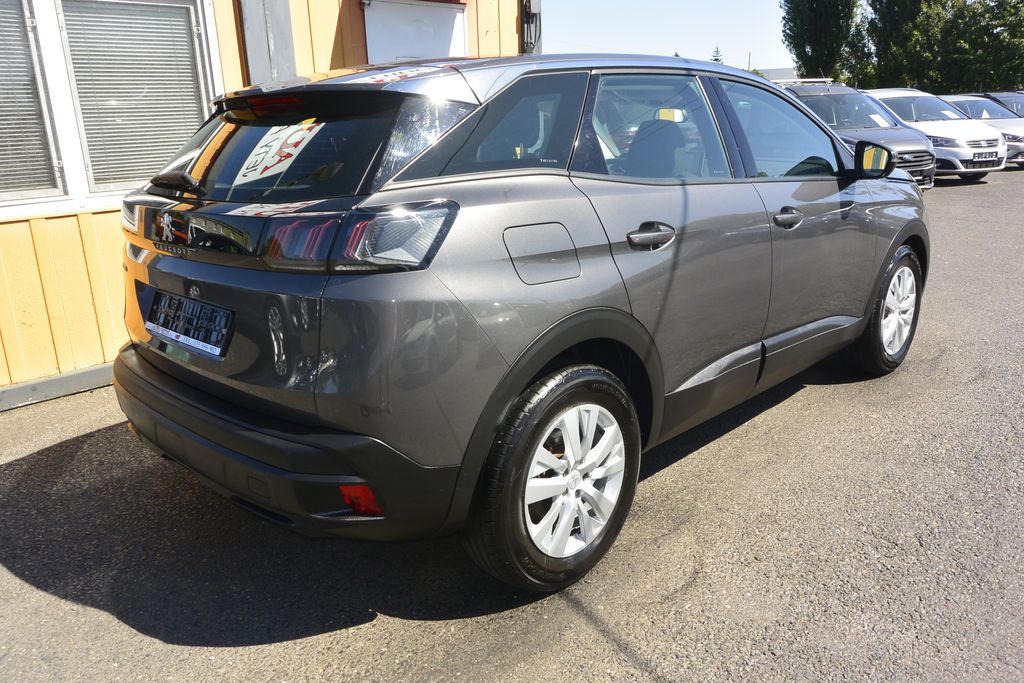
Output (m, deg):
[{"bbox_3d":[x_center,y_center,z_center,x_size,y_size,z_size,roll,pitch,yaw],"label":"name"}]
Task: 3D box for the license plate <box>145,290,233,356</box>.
[{"bbox_3d":[-0.966,-0.060,2.282,0.525,0.128,0.025,12,1,44],"label":"license plate"}]

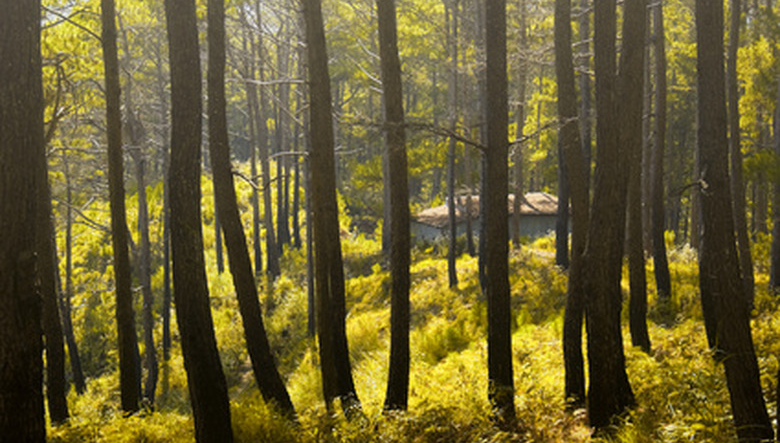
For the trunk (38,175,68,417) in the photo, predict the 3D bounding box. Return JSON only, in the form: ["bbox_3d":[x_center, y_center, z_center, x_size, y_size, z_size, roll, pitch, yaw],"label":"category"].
[{"bbox_3d":[-4.058,0.934,17.500,0.241,2.980,0.230,-2,2,0],"label":"trunk"}]

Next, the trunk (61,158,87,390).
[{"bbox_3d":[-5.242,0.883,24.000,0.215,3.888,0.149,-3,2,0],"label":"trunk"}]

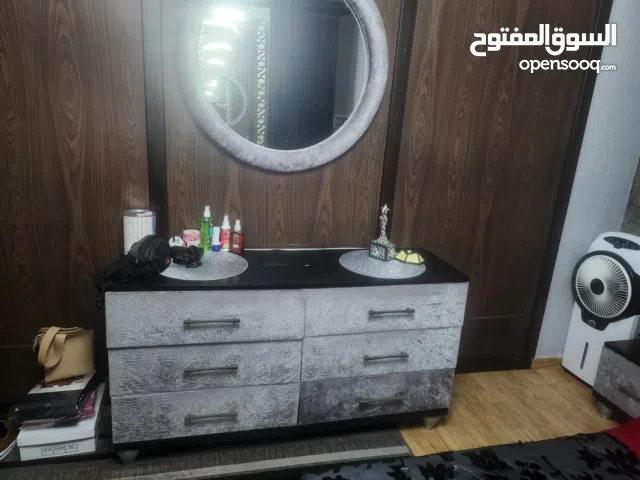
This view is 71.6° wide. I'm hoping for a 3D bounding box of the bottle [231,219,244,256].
[{"bbox_3d":[-0.385,-0.015,2.076,0.060,0.169,0.049,0,15,-14],"label":"bottle"}]

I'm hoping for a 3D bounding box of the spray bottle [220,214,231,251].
[{"bbox_3d":[-0.451,-0.034,2.117,0.047,0.175,0.047,0,15,-14],"label":"spray bottle"}]

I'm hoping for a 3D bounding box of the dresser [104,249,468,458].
[{"bbox_3d":[-0.135,0.492,2.097,1.485,0.787,0.504,0,15,-14],"label":"dresser"}]

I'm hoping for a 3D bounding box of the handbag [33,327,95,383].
[{"bbox_3d":[-1.113,0.480,1.944,0.218,0.212,0.117,-4,17,-27],"label":"handbag"}]

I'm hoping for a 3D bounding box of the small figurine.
[{"bbox_3d":[0.312,-0.042,2.172,0.101,0.262,0.096,14,18,34],"label":"small figurine"}]

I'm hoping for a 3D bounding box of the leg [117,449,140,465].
[{"bbox_3d":[-0.801,0.876,1.848,0.077,0.090,0.077,0,15,-14],"label":"leg"}]

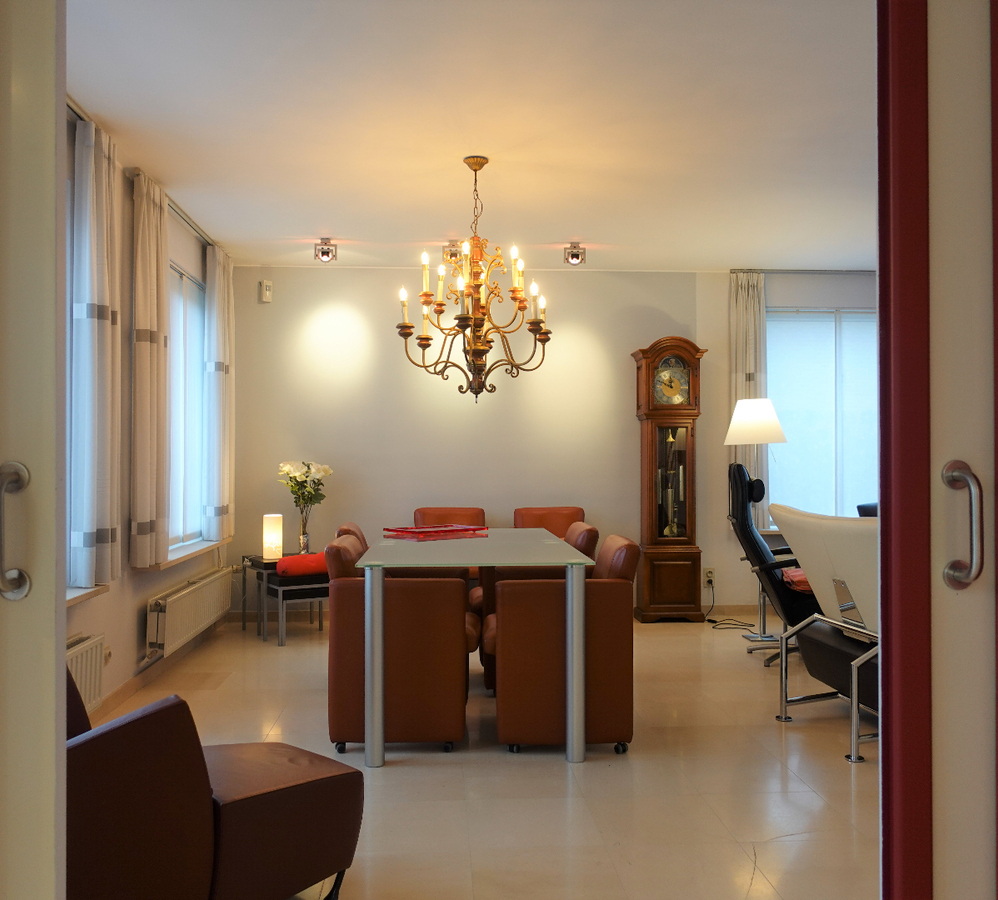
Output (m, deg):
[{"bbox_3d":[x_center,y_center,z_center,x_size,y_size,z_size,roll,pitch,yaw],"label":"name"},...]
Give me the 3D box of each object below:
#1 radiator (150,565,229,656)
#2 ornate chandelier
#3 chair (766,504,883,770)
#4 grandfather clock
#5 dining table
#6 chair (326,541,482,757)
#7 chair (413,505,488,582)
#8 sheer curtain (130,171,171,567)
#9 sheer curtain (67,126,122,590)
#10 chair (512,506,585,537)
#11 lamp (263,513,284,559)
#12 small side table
[{"bbox_3d":[-1.722,0.878,5.100,0.100,0.290,1.400,0,-1,-4],"label":"radiator"},{"bbox_3d":[-0.100,-0.764,4.051,0.700,1.100,0.700,0,-1,-4],"label":"ornate chandelier"},{"bbox_3d":[1.716,0.713,3.800,0.860,0.950,0.800,0,-1,-12],"label":"chair"},{"bbox_3d":[1.218,0.212,6.445,0.490,2.000,0.260,0,-1,-4],"label":"grandfather clock"},{"bbox_3d":[-0.141,0.815,4.207,0.900,0.755,1.700,0,-1,-4],"label":"dining table"},{"bbox_3d":[-0.382,0.775,3.765,0.620,0.810,0.580,0,-1,0],"label":"chair"},{"bbox_3d":[-0.312,0.794,5.776,0.580,0.810,0.620,0,-1,-4],"label":"chair"},{"bbox_3d":[-1.688,-0.376,4.400,0.110,1.870,0.370,0,-1,-4],"label":"sheer curtain"},{"bbox_3d":[-1.663,-0.380,3.728,0.120,1.840,0.370,0,-1,-4],"label":"sheer curtain"},{"bbox_3d":[0.365,0.801,6.070,0.560,0.815,0.630,0,-1,-7],"label":"chair"},{"bbox_3d":[-1.469,0.564,5.872,0.130,0.290,0.130,0,-1,-4],"label":"lamp"},{"bbox_3d":[-1.328,0.955,5.854,0.520,0.490,0.630,0,-1,-33],"label":"small side table"}]

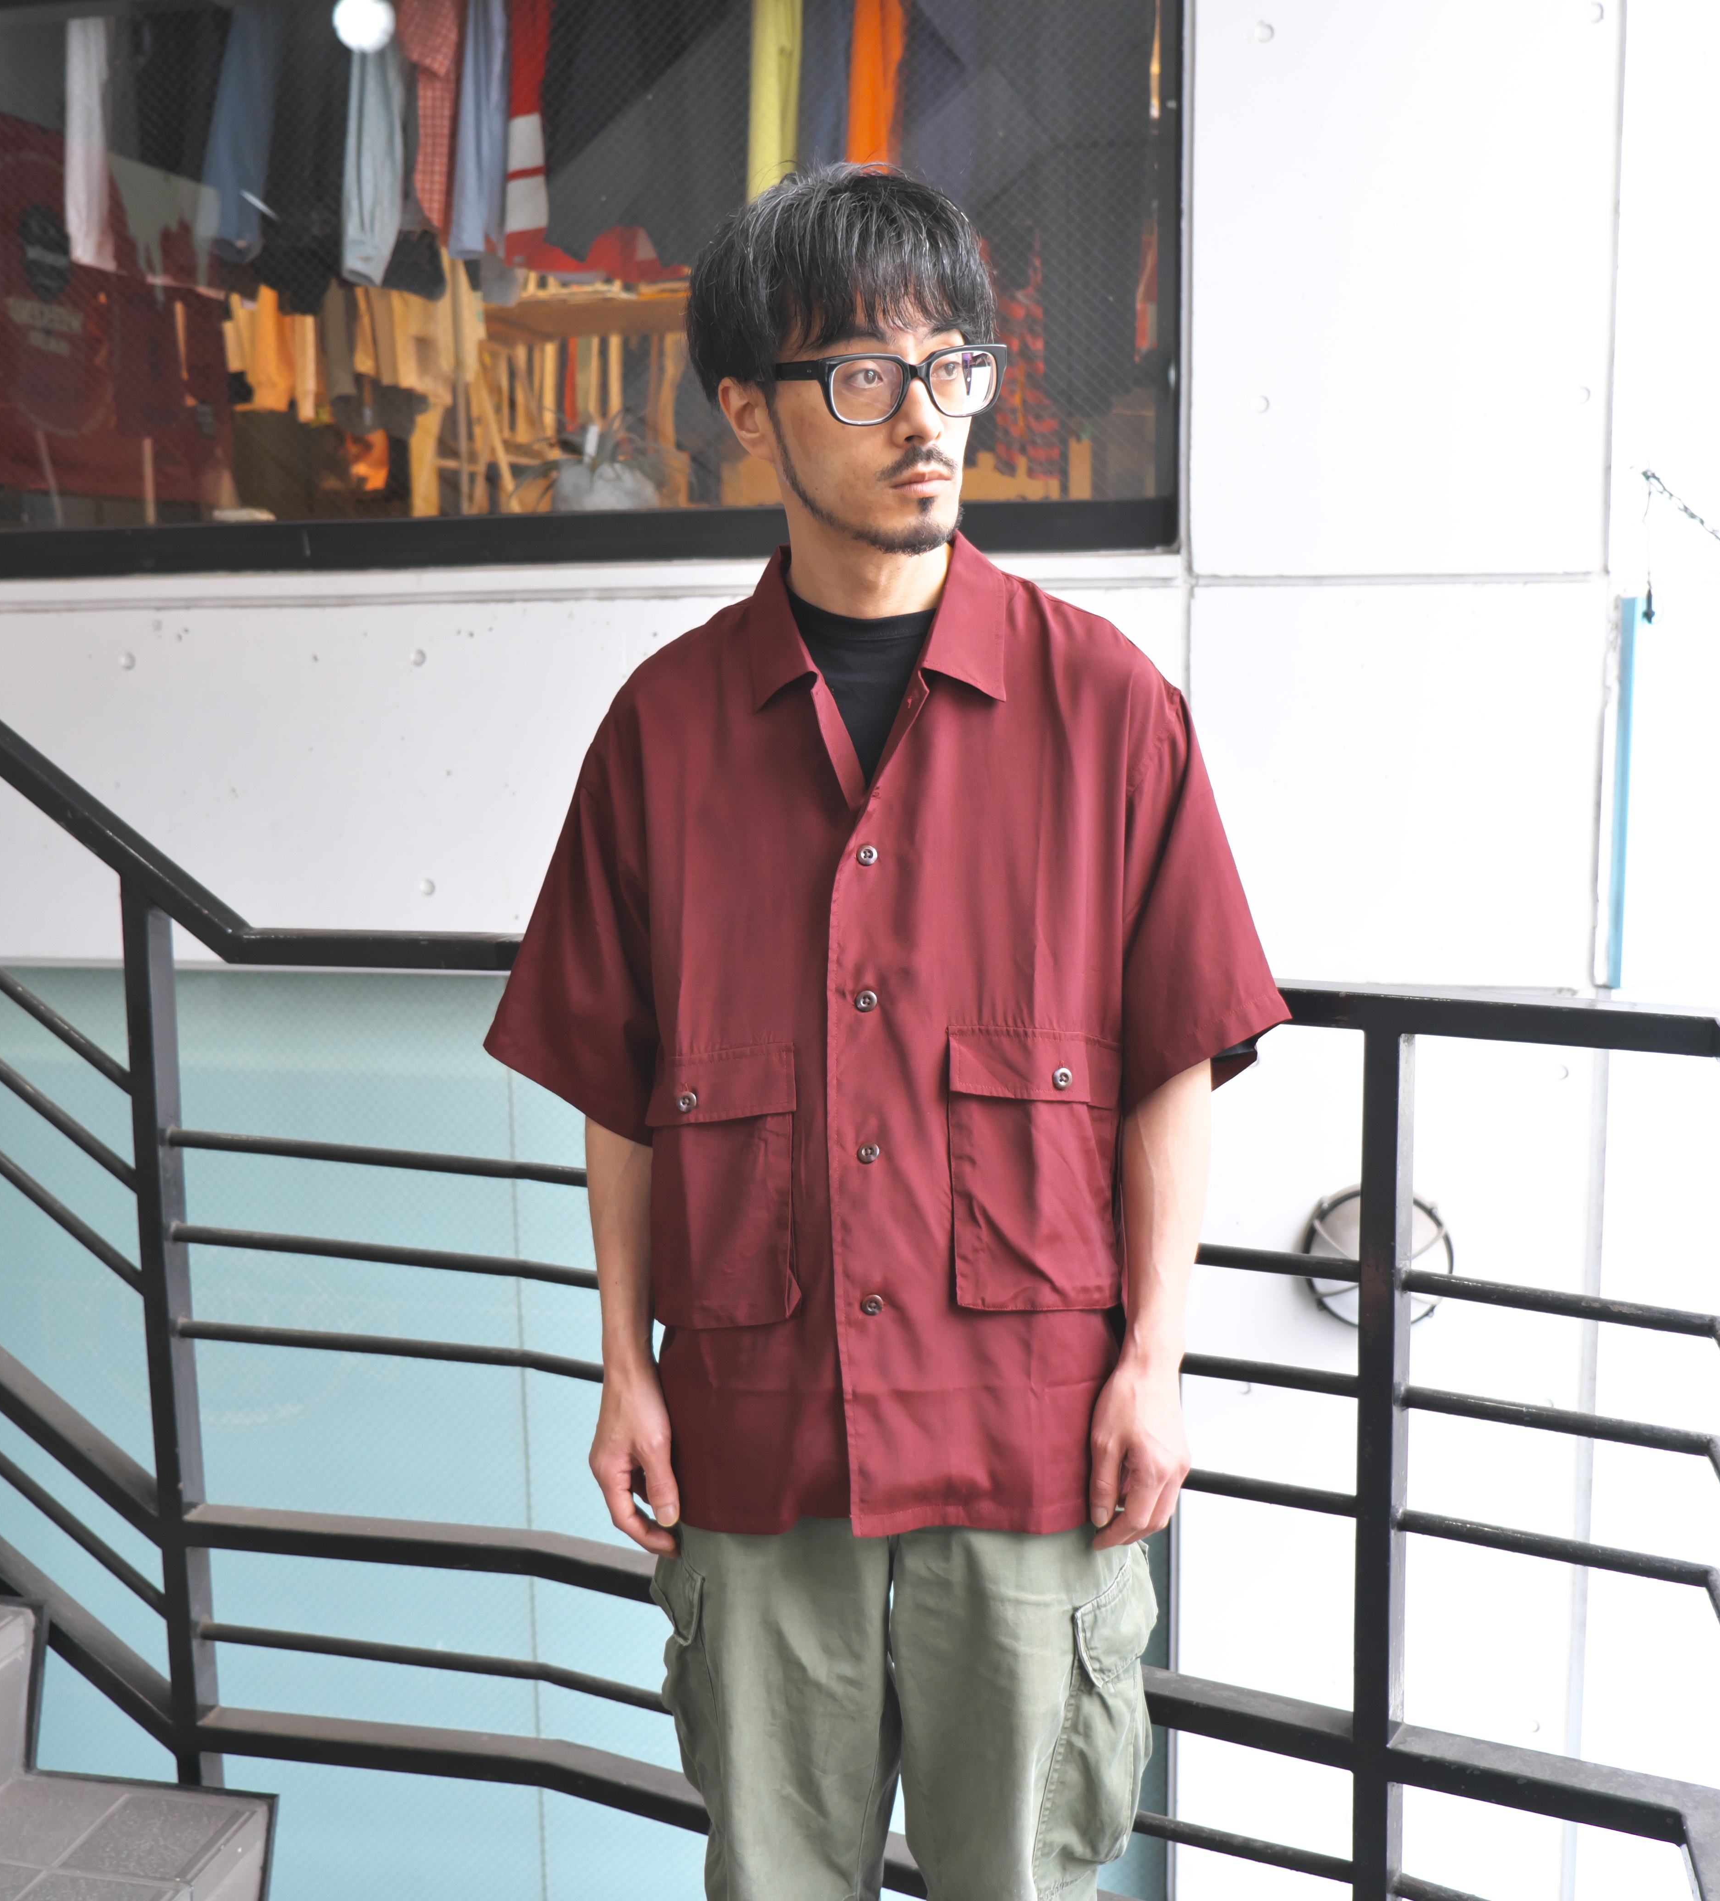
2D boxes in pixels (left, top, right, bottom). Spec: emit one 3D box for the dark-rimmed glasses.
[{"bbox_3d":[0.003,-0.393,1.508,0.145,0.050,0.145,-9,13,-29],"label":"dark-rimmed glasses"}]

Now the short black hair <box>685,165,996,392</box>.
[{"bbox_3d":[-0.014,-0.475,1.545,0.190,0.190,0.235,-9,13,-29],"label":"short black hair"}]

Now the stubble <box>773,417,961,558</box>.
[{"bbox_3d":[0.019,-0.323,1.495,0.135,0.100,0.100,-9,13,-29],"label":"stubble"}]

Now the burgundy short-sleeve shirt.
[{"bbox_3d":[0.019,0.055,1.605,0.595,0.725,0.290,0,7,4],"label":"burgundy short-sleeve shirt"}]

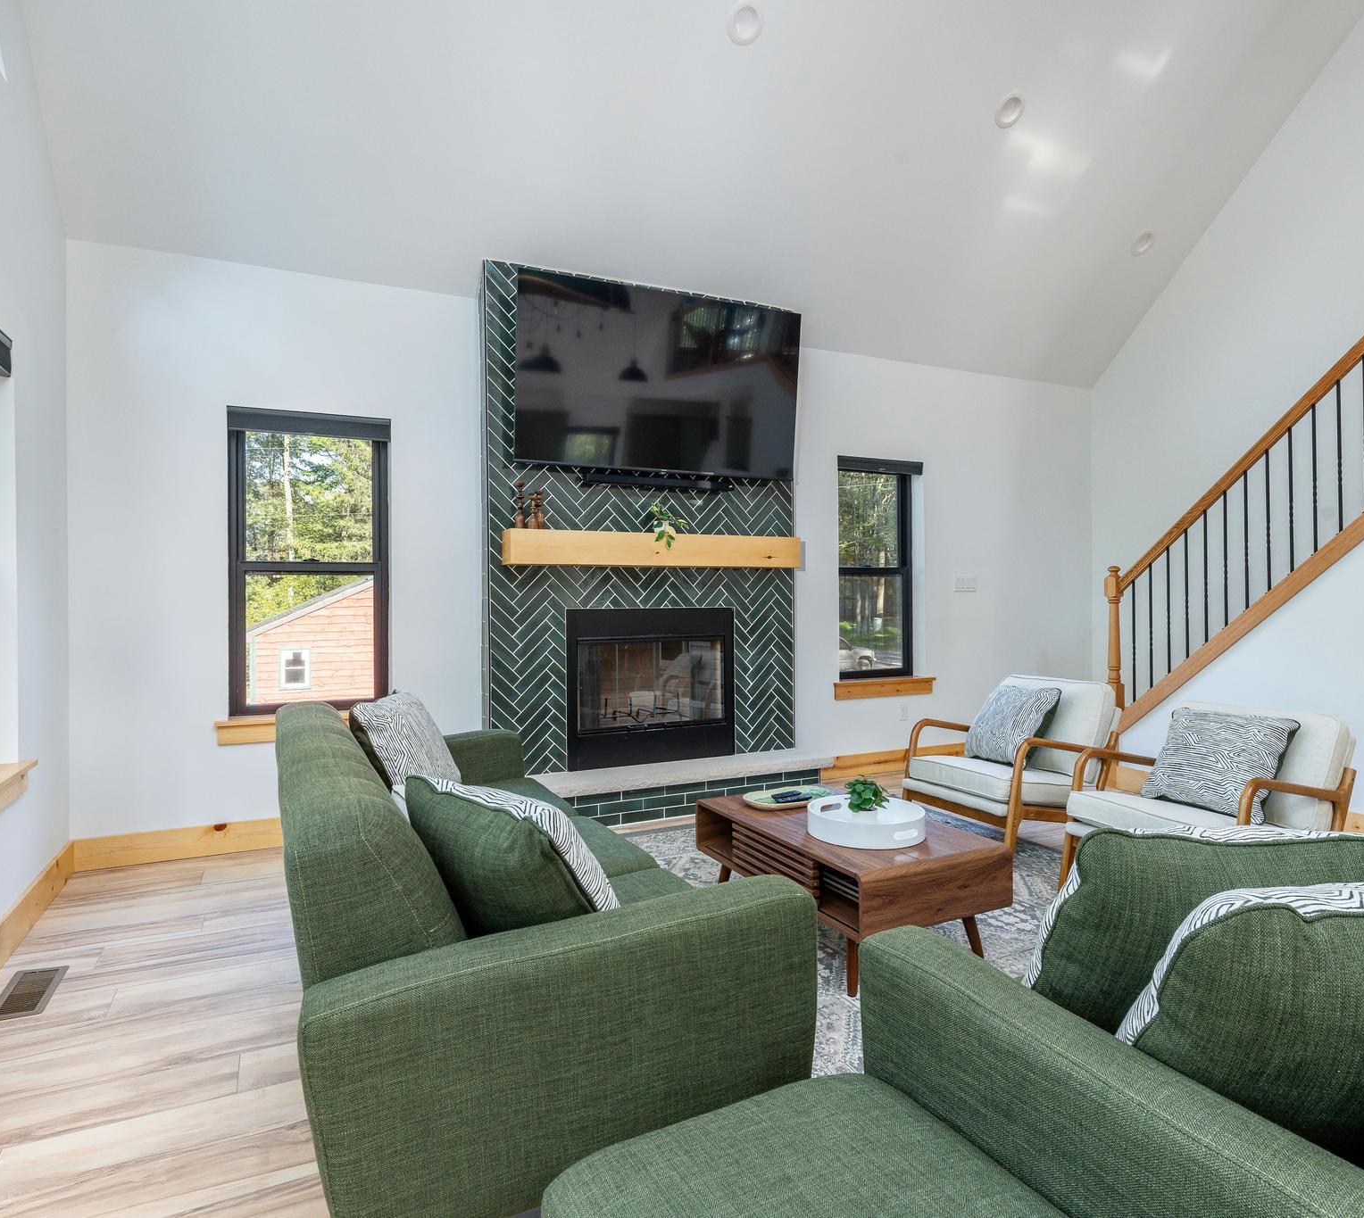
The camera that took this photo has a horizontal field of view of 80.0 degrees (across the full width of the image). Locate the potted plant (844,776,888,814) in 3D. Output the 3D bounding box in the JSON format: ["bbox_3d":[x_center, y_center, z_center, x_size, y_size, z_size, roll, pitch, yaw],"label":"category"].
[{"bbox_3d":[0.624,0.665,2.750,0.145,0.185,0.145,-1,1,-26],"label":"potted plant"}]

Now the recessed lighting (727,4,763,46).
[{"bbox_3d":[0.295,-2.720,3.769,0.185,0.035,0.185,-14,-40,-12],"label":"recessed lighting"}]

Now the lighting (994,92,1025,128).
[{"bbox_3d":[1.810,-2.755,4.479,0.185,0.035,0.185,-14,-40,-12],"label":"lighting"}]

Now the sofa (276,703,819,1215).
[{"bbox_3d":[-0.633,0.753,2.306,0.915,0.830,2.180,-1,1,-27],"label":"sofa"}]

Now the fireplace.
[{"bbox_3d":[-0.186,0.438,4.704,1.047,0.881,0.200,-1,1,-26],"label":"fireplace"}]

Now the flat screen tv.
[{"bbox_3d":[-0.090,-1.238,4.479,1.670,0.960,0.060,-1,6,-27],"label":"flat screen tv"}]

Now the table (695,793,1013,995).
[{"bbox_3d":[0.562,0.952,2.907,0.616,0.393,0.992,-1,1,-27],"label":"table"}]

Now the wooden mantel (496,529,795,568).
[{"bbox_3d":[-0.113,-0.321,4.535,1.739,0.180,0.175,-1,1,-26],"label":"wooden mantel"}]

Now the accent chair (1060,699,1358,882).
[{"bbox_3d":[1.996,0.759,3.110,0.815,0.765,0.675,-1,1,-27],"label":"accent chair"}]

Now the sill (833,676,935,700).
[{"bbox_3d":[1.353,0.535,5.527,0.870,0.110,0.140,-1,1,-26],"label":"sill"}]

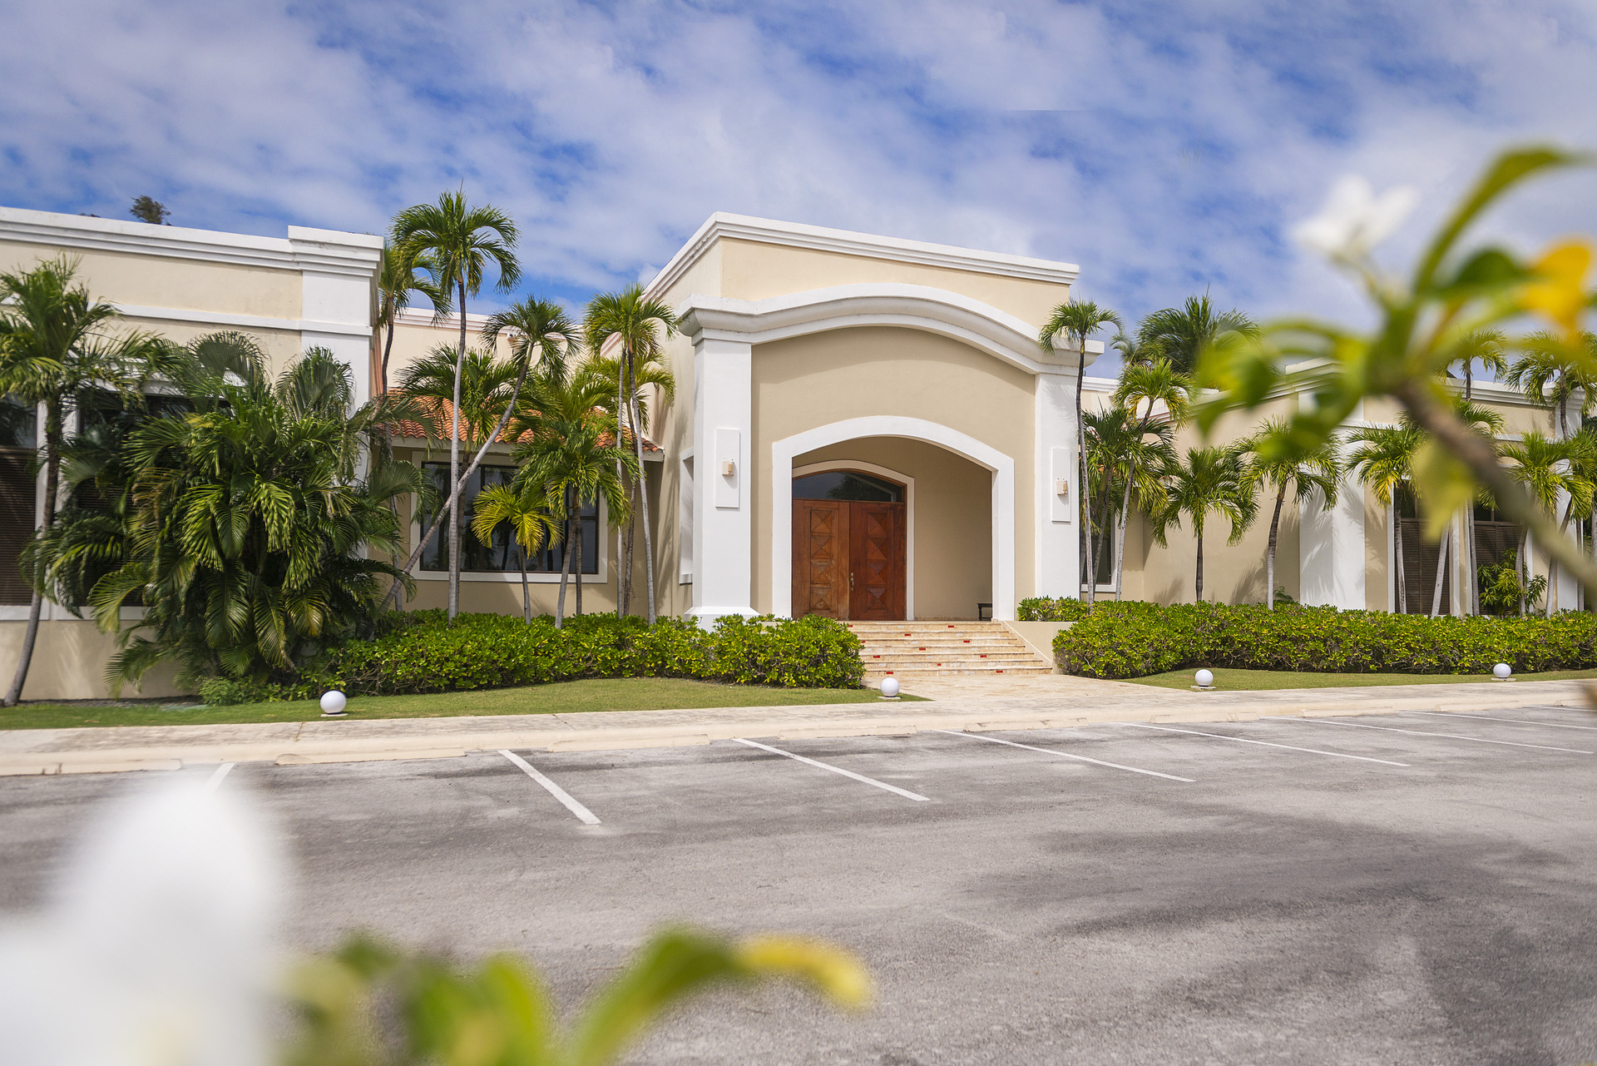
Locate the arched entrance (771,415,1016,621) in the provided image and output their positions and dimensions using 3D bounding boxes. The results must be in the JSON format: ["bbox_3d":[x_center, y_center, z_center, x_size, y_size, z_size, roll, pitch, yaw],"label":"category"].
[{"bbox_3d":[2.280,-0.325,24.952,6.249,4.773,0.606,2,-4,-21],"label":"arched entrance"}]

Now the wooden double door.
[{"bbox_3d":[1.306,0.730,27.354,3.252,3.031,0.121,2,-4,-21],"label":"wooden double door"}]

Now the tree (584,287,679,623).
[{"bbox_3d":[-3.448,-1.097,22.056,1.904,8.120,1.904,1,-5,-9],"label":"tree"}]

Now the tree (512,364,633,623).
[{"bbox_3d":[-4.199,-0.353,19.799,2.222,5.558,2.222,2,-4,-21],"label":"tree"}]

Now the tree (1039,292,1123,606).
[{"bbox_3d":[6.422,-1.131,24.269,1.847,8.543,1.847,-1,-5,15],"label":"tree"}]

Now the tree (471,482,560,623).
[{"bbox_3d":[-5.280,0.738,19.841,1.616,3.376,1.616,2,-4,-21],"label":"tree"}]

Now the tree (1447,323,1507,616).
[{"bbox_3d":[17.107,-1.080,27.022,2.020,8.309,2.020,2,-4,-21],"label":"tree"}]

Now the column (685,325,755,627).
[{"bbox_3d":[-1.706,-0.945,23.267,1.232,6.767,0.959,2,-4,-21],"label":"column"}]

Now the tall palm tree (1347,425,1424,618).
[{"bbox_3d":[14.064,0.292,25.504,1.825,5.906,1.825,-2,-5,29],"label":"tall palm tree"}]

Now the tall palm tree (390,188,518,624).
[{"bbox_3d":[-6.428,-1.845,19.957,2.335,9.279,2.335,1,-5,-18],"label":"tall palm tree"}]

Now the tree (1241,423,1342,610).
[{"bbox_3d":[12.571,0.055,27.227,2.373,6.023,2.373,2,-4,-21],"label":"tree"}]

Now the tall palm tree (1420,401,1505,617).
[{"bbox_3d":[16.596,-0.026,26.596,2.023,6.713,2.023,-3,-5,32],"label":"tall palm tree"}]

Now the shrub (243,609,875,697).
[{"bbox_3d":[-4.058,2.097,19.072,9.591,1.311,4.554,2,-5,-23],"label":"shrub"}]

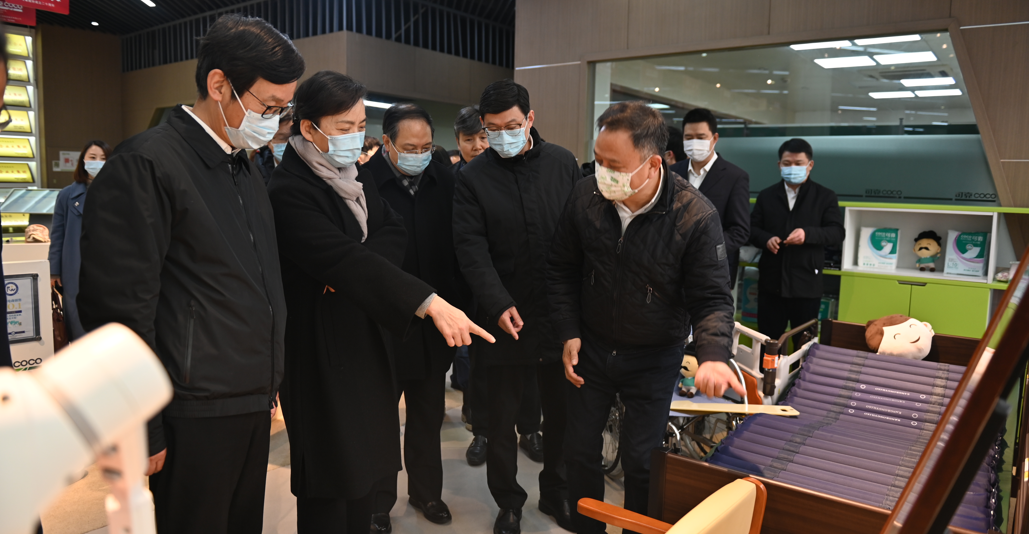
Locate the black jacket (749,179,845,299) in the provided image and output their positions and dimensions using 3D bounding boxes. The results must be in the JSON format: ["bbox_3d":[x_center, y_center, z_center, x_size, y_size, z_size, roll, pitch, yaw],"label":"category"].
[{"bbox_3d":[1.562,-0.154,3.800,0.530,0.660,0.330,4,6,30],"label":"black jacket"}]

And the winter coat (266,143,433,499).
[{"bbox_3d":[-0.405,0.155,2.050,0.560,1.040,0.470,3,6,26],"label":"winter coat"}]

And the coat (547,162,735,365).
[{"bbox_3d":[0.395,-0.016,2.140,0.560,0.600,0.390,3,7,24],"label":"coat"}]

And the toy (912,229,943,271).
[{"bbox_3d":[2.411,-0.091,4.000,0.150,0.240,0.120,6,9,40],"label":"toy"}]

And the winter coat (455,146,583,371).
[{"bbox_3d":[0.019,-0.051,2.470,0.530,0.800,0.370,1,7,3],"label":"winter coat"}]

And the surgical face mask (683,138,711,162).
[{"bbox_3d":[0.871,-0.554,3.250,0.145,0.110,0.090,5,15,38],"label":"surgical face mask"}]

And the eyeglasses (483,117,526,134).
[{"bbox_3d":[-0.031,-0.472,2.310,0.140,0.050,0.135,2,27,14],"label":"eyeglasses"}]

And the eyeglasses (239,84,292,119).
[{"bbox_3d":[-0.530,-0.357,1.410,0.130,0.045,0.140,34,12,0],"label":"eyeglasses"}]

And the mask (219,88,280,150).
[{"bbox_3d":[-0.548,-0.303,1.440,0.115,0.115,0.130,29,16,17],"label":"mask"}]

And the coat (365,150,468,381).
[{"bbox_3d":[-0.390,-0.004,2.550,0.490,0.830,0.320,-2,7,-22],"label":"coat"}]

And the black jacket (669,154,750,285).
[{"bbox_3d":[0.913,-0.200,3.320,0.480,0.710,0.310,5,7,37],"label":"black jacket"}]

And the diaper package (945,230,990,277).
[{"bbox_3d":[2.608,-0.074,3.950,0.190,0.250,0.100,5,8,37],"label":"diaper package"}]

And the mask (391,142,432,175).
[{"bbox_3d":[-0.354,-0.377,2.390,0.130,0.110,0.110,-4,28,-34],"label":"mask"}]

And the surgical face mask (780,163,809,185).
[{"bbox_3d":[1.531,-0.508,3.740,0.145,0.105,0.090,4,18,30],"label":"surgical face mask"}]

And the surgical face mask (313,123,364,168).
[{"bbox_3d":[-0.502,-0.346,1.960,0.090,0.110,0.145,24,16,29],"label":"surgical face mask"}]

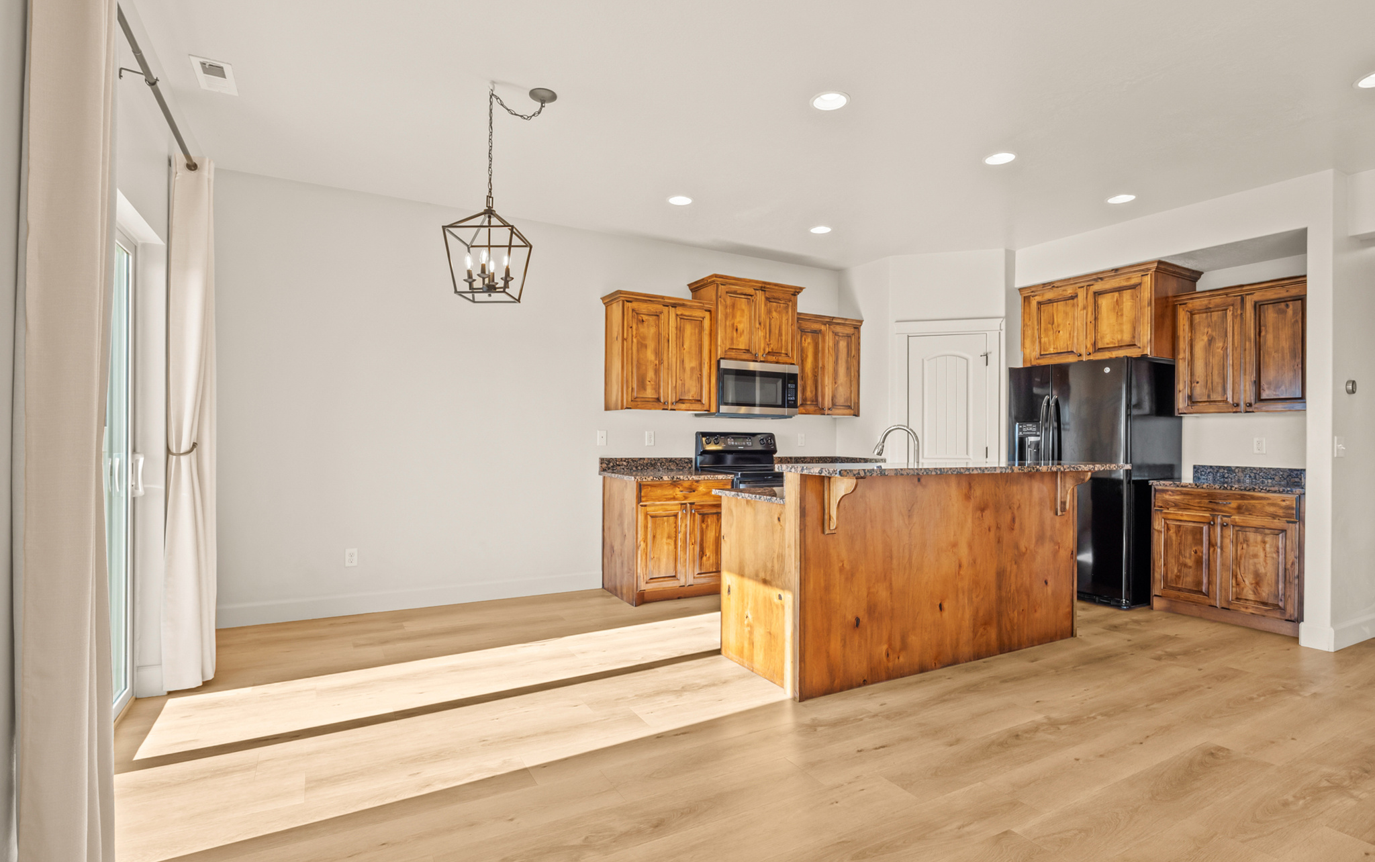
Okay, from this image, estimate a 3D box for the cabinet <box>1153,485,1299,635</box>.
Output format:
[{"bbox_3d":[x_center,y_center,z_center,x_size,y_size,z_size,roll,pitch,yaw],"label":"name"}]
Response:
[{"bbox_3d":[3.682,0.805,4.205,0.623,0.858,0.787,1,-1,-29],"label":"cabinet"}]

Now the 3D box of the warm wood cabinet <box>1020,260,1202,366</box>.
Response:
[{"bbox_3d":[3.238,-0.843,4.914,0.676,0.627,1.034,1,-1,-29],"label":"warm wood cabinet"}]

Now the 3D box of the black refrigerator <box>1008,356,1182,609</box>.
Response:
[{"bbox_3d":[3.142,0.364,4.955,0.805,1.745,0.905,1,-1,-29],"label":"black refrigerator"}]

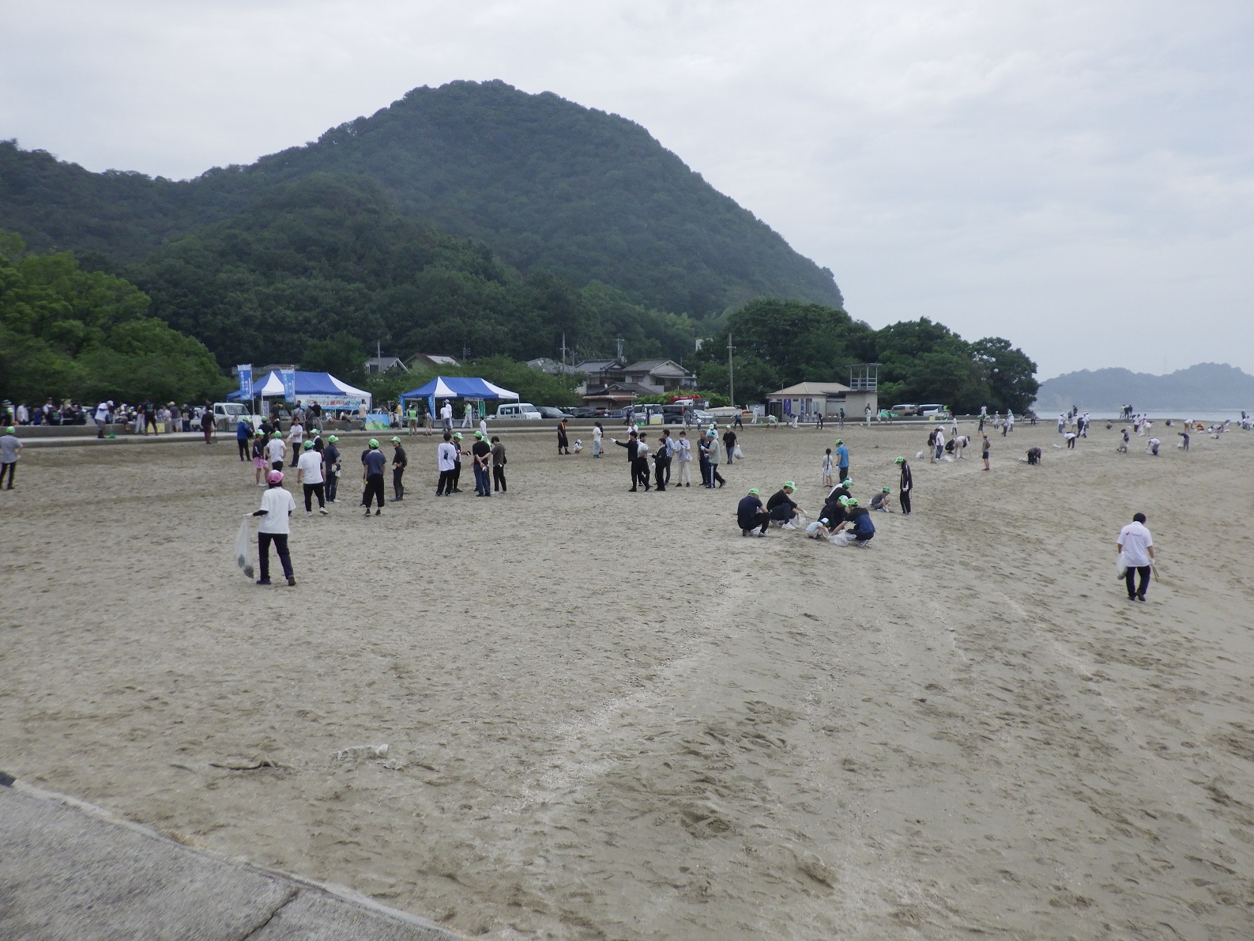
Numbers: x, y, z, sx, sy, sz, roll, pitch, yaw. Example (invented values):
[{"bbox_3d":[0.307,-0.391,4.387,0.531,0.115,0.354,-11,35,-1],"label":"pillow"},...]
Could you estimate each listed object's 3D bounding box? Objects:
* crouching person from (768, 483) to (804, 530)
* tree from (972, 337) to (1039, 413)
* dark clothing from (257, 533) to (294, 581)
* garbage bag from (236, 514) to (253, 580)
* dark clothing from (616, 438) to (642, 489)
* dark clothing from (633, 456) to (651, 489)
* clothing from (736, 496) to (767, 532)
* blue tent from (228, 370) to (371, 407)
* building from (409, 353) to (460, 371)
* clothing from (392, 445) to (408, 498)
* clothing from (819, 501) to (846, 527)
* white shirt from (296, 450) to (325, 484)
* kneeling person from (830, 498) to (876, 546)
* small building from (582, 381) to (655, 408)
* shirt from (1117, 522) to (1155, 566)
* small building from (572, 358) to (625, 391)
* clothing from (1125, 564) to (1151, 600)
[{"bbox_3d":[3.408,0.747,21.785,0.830,1.000,0.560,1,4,12],"label":"crouching person"},{"bbox_3d":[48.346,-11.946,129.516,8.500,10.200,8.200,1,4,20],"label":"tree"},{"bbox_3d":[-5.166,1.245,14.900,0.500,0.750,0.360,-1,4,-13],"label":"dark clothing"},{"bbox_3d":[-5.337,1.066,14.150,0.260,0.880,0.260,-2,4,-21],"label":"garbage bag"},{"bbox_3d":[0.057,-0.213,29.341,0.700,1.520,0.480,1,4,21],"label":"dark clothing"},{"bbox_3d":[0.431,0.070,28.800,0.450,0.950,0.360,-1,4,-15],"label":"dark clothing"},{"bbox_3d":[2.497,0.868,20.200,0.550,0.750,0.440,-1,4,-16],"label":"clothing"},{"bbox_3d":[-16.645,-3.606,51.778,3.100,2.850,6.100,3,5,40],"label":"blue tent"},{"bbox_3d":[-21.580,-9.519,112.000,5.600,6.300,6.000,2,4,35],"label":"building"},{"bbox_3d":[-5.880,0.051,26.300,0.310,1.400,0.430,-2,4,-27],"label":"clothing"},{"bbox_3d":[4.585,0.989,22.500,0.550,0.560,0.500,2,4,30],"label":"clothing"},{"bbox_3d":[-7.135,-0.077,22.837,0.570,0.750,0.330,0,3,2],"label":"white shirt"},{"bbox_3d":[4.561,1.034,20.399,0.850,0.960,0.580,1,4,22],"label":"kneeling person"},{"bbox_3d":[-0.647,-6.864,103.000,6.300,4.300,6.300,1,4,23],"label":"small building"},{"bbox_3d":[9.332,1.347,18.600,0.620,0.820,0.360,2,4,27],"label":"shirt"},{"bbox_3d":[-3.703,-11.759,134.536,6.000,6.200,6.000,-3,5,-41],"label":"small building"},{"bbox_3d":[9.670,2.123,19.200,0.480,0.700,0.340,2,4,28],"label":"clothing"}]

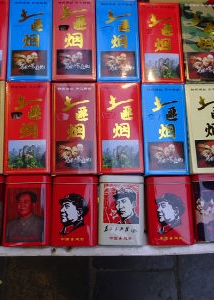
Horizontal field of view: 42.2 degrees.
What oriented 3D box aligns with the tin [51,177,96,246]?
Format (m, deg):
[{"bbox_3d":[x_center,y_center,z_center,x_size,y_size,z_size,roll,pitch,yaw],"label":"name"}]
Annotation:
[{"bbox_3d":[-0.044,0.085,0.392,0.062,0.024,0.094,0,83,-2],"label":"tin"}]

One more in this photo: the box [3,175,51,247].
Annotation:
[{"bbox_3d":[-0.108,0.084,0.389,0.062,0.024,0.094,0,83,-3],"label":"box"}]

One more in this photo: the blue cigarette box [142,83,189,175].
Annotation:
[{"bbox_3d":[0.083,-0.029,0.411,0.064,0.023,0.133,-1,83,-3],"label":"blue cigarette box"}]

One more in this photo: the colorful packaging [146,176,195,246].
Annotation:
[{"bbox_3d":[0.087,0.085,0.397,0.062,0.024,0.094,-1,83,-3],"label":"colorful packaging"}]

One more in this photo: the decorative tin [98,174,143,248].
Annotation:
[{"bbox_3d":[0.019,0.084,0.395,0.062,0.024,0.094,1,83,-2],"label":"decorative tin"}]

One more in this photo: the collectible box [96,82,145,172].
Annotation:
[{"bbox_3d":[0.018,-0.031,0.409,0.064,0.023,0.133,-1,83,-3],"label":"collectible box"}]

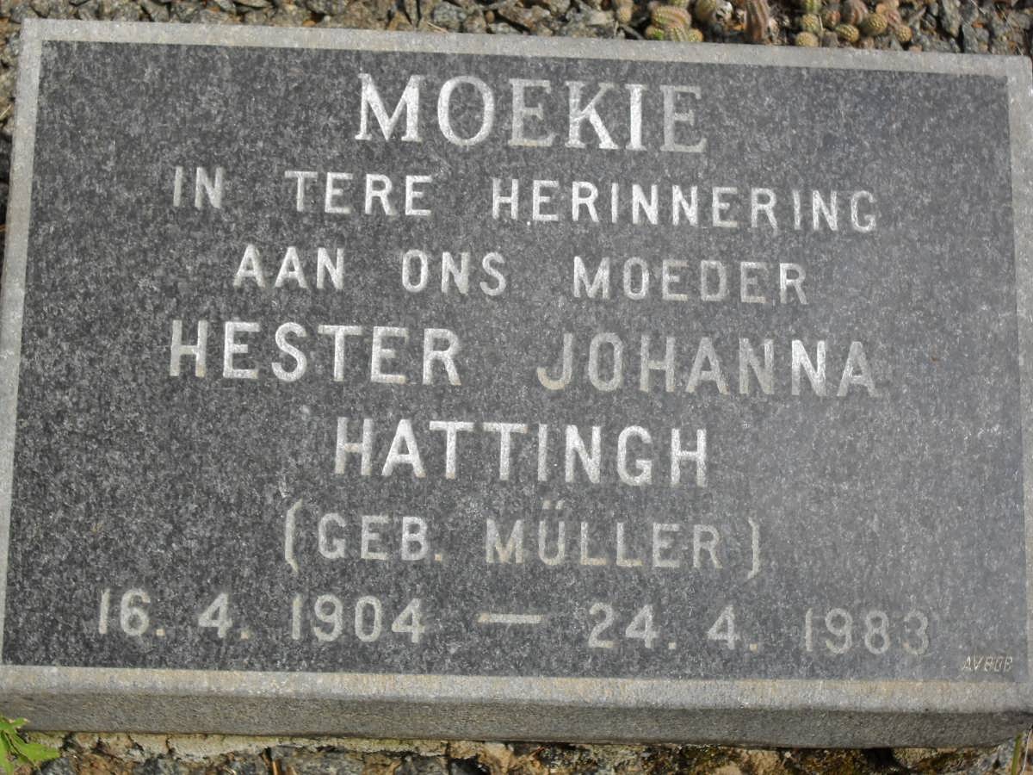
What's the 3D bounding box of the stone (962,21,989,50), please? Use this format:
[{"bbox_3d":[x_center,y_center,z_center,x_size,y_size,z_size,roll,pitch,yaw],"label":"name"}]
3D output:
[{"bbox_3d":[0.344,-0.264,1.480,0.021,0.017,0.021,0,66,-3],"label":"stone"}]

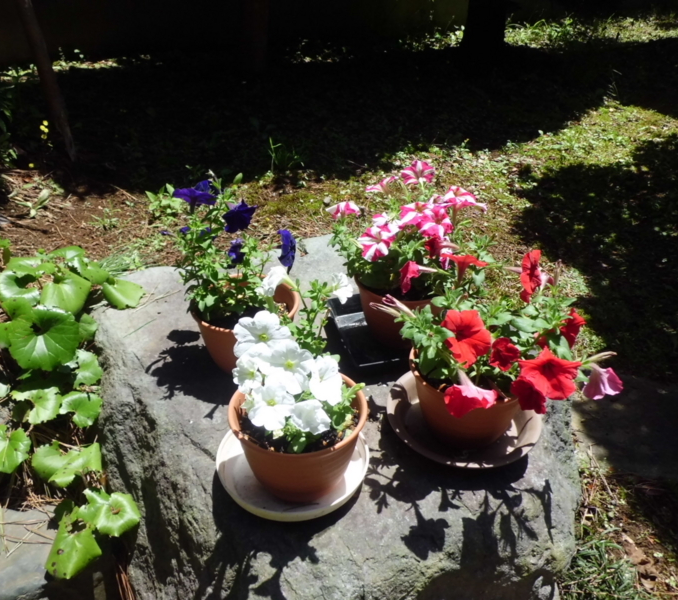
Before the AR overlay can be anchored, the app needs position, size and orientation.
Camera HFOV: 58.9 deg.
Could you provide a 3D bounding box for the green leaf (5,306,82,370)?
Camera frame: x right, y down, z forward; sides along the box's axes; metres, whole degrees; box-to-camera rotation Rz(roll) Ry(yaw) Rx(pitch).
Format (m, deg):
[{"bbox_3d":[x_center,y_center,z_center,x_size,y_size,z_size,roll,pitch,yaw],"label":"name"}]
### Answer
[{"bbox_3d":[-0.492,0.064,1.000,0.122,0.040,0.105,0,50,0],"label":"green leaf"}]

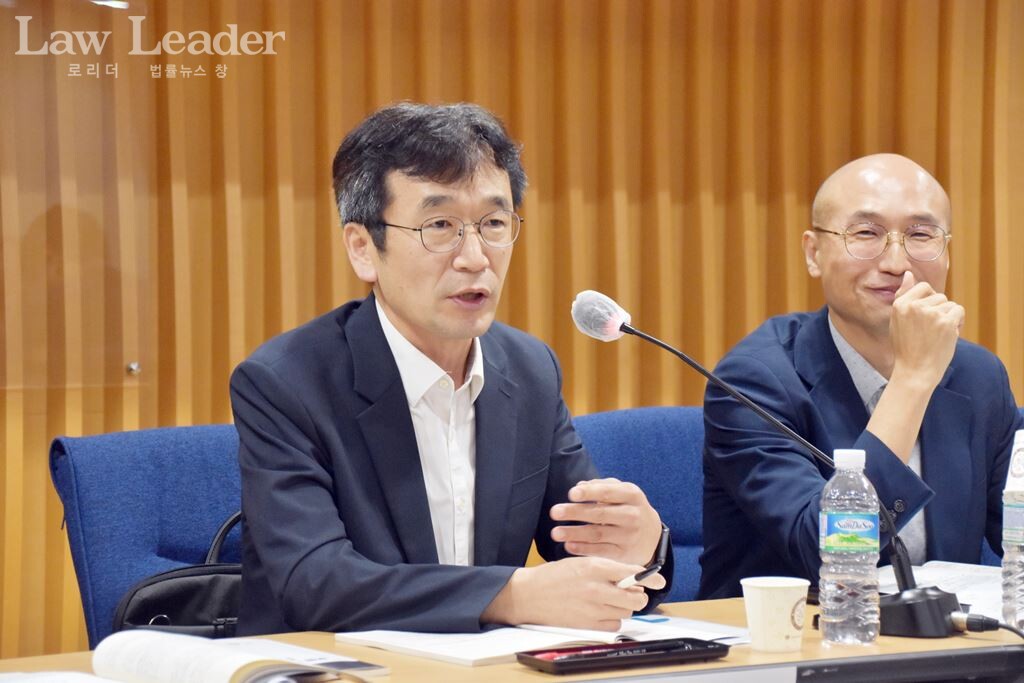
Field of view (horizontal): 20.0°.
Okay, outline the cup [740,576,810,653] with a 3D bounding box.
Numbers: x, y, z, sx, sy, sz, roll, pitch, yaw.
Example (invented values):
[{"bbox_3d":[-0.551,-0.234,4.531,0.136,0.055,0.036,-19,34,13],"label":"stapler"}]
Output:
[{"bbox_3d":[0.275,0.284,3.009,0.073,0.072,0.073,0,3,0],"label":"cup"}]

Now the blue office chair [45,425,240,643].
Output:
[{"bbox_3d":[-0.185,0.570,3.443,0.540,0.900,0.600,-2,4,-29],"label":"blue office chair"}]

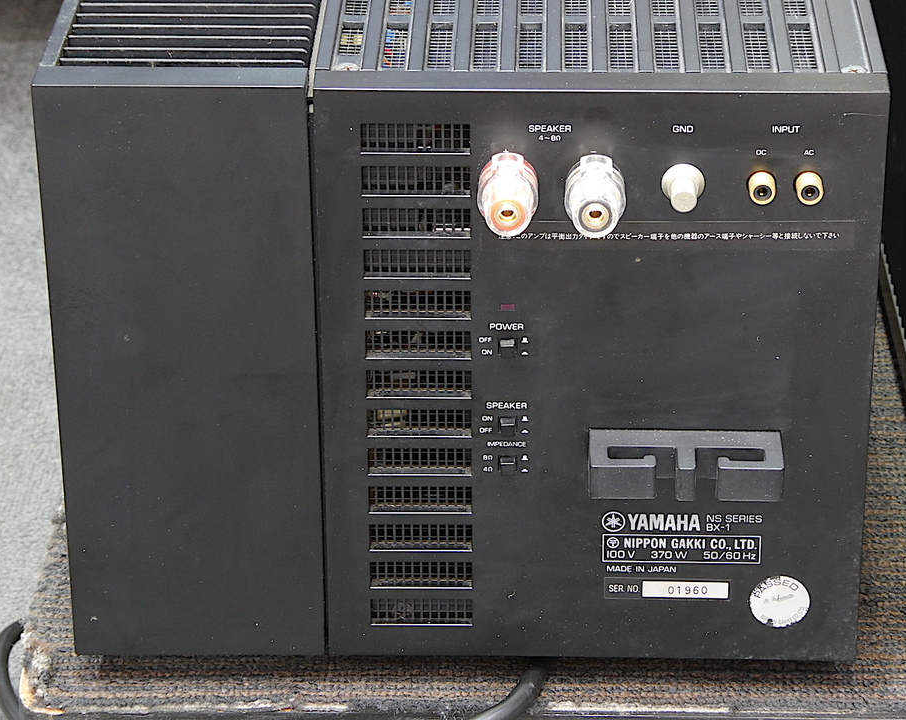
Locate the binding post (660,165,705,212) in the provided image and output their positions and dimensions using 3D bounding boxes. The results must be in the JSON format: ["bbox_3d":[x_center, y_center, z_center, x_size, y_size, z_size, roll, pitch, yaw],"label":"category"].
[{"bbox_3d":[0.072,-0.052,0.919,0.014,0.014,0.015,0,26,2],"label":"binding post"}]

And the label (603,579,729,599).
[{"bbox_3d":[0.072,0.077,0.989,0.042,0.008,0.001,0,26,2],"label":"label"}]

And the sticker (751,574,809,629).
[{"bbox_3d":[0.110,0.082,0.990,0.020,0.020,0.001,0,26,2],"label":"sticker"}]

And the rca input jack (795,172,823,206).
[{"bbox_3d":[0.112,-0.054,0.921,0.008,0.008,0.008,0,26,2],"label":"rca input jack"}]

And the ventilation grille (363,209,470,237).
[{"bbox_3d":[-0.011,-0.044,0.937,0.034,0.010,0.005,0,26,2],"label":"ventilation grille"}]

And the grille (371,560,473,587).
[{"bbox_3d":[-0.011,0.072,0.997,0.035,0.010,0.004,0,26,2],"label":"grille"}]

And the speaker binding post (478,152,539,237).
[{"bbox_3d":[0.017,-0.051,0.921,0.019,0.019,0.025,0,26,2],"label":"speaker binding post"}]

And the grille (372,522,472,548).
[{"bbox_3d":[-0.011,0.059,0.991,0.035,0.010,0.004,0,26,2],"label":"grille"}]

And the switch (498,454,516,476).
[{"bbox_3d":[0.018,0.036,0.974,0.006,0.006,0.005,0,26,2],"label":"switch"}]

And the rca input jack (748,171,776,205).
[{"bbox_3d":[0.097,-0.054,0.921,0.008,0.008,0.008,0,26,2],"label":"rca input jack"}]

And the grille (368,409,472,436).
[{"bbox_3d":[-0.011,0.020,0.968,0.034,0.010,0.005,0,26,2],"label":"grille"}]

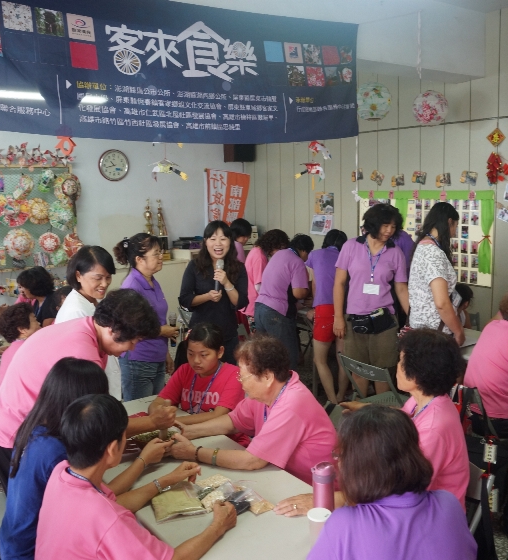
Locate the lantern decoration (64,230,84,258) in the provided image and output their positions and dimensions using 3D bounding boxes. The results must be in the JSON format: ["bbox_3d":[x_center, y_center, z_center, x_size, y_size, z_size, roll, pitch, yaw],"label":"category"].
[{"bbox_3d":[-1.826,-0.363,6.207,0.230,0.280,0.180,-8,10,-37],"label":"lantern decoration"}]

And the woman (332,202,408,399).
[{"bbox_3d":[0.825,0.292,4.165,0.520,1.609,0.310,0,8,7],"label":"woman"}]

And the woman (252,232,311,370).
[{"bbox_3d":[0.228,0.350,4.854,0.700,1.440,0.500,-9,11,-41],"label":"woman"}]

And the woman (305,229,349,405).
[{"bbox_3d":[0.643,0.315,4.969,0.400,1.458,0.440,-6,10,-24],"label":"woman"}]

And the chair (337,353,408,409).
[{"bbox_3d":[0.870,0.821,3.824,0.500,0.780,0.450,-7,10,-36],"label":"chair"}]

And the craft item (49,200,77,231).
[{"bbox_3d":[-1.740,-0.602,5.495,0.250,0.280,0.200,-7,10,-36],"label":"craft item"}]

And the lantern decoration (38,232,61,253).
[{"bbox_3d":[-1.849,-0.335,5.483,0.190,0.190,0.150,-7,10,-36],"label":"lantern decoration"}]

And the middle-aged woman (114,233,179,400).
[{"bbox_3d":[-0.570,0.487,3.445,0.370,1.500,0.430,2,9,25],"label":"middle-aged woman"}]

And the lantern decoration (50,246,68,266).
[{"bbox_3d":[-1.958,-0.242,6.107,0.190,0.200,0.150,-8,10,-37],"label":"lantern decoration"}]

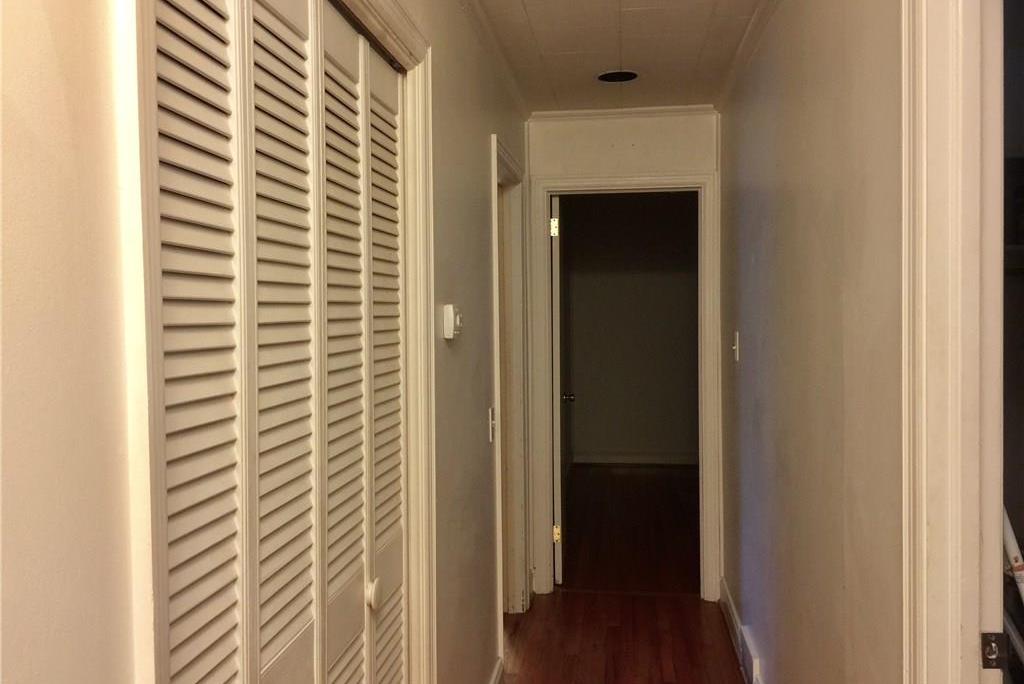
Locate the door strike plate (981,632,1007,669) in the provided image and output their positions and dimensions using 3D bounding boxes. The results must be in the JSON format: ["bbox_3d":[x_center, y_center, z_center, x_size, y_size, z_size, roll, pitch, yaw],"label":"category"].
[{"bbox_3d":[0.753,0.482,1.338,0.042,0.056,0.006,-1,2,8],"label":"door strike plate"}]

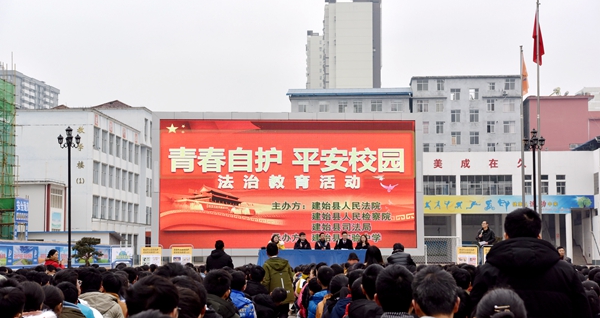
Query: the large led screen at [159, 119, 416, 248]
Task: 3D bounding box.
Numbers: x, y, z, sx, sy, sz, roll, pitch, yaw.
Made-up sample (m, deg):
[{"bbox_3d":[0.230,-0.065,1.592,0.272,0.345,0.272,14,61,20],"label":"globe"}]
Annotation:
[{"bbox_3d":[-0.408,0.834,39.057,8.592,4.298,0.350,0,-5,-3],"label":"large led screen"}]

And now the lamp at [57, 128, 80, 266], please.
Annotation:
[{"bbox_3d":[-7.554,1.629,37.992,0.770,5.436,0.770,0,-5,0],"label":"lamp"}]

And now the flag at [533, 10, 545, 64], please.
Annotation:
[{"bbox_3d":[8.582,-4.356,41.977,0.420,2.002,0.320,0,-5,0],"label":"flag"}]

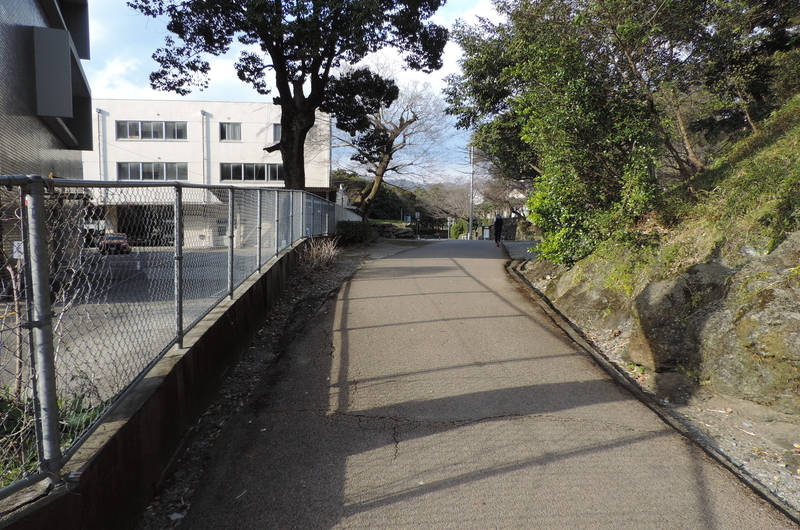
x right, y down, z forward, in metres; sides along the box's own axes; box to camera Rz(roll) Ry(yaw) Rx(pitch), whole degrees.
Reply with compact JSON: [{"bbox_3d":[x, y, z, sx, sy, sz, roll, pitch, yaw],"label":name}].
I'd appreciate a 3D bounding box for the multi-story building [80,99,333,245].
[{"bbox_3d":[-15.720,-7.567,48.967,19.239,11.482,11.000,0,5,-6],"label":"multi-story building"}]

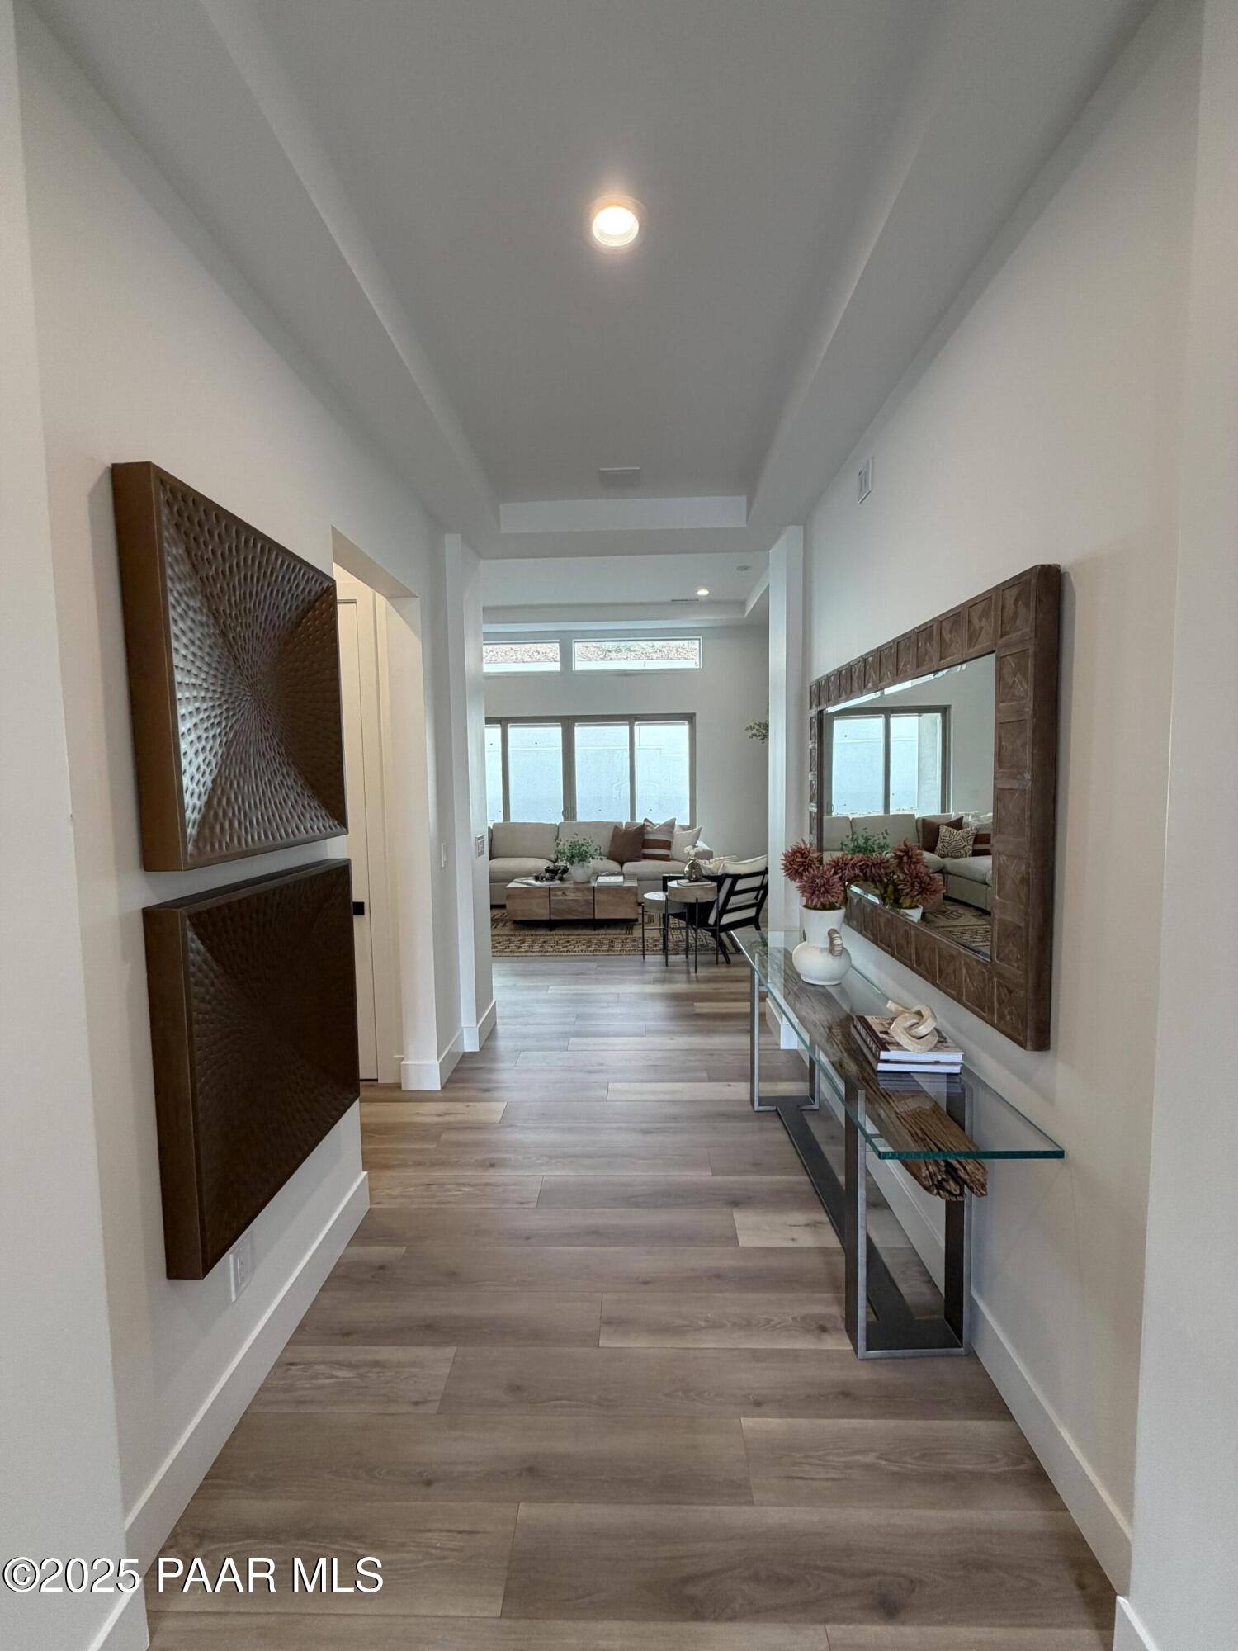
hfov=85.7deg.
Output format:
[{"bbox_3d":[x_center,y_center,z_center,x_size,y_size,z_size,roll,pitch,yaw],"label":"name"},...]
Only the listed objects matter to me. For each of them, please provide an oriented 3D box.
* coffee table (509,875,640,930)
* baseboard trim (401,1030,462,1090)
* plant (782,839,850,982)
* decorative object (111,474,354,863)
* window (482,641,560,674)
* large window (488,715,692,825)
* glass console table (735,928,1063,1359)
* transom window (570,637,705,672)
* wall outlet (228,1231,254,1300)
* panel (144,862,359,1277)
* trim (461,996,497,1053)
[{"bbox_3d":[-0.464,0.823,7.094,1.328,0.449,0.665,-1,4,1],"label":"coffee table"},{"bbox_3d":[-0.998,1.256,3.604,0.199,0.137,0.460,-1,4,1],"label":"baseboard trim"},{"bbox_3d":[0.777,0.333,2.625,0.261,0.556,0.260,-1,4,1],"label":"plant"},{"bbox_3d":[-0.932,-0.336,1.731,0.088,0.798,0.795,-1,4,1],"label":"decorative object"},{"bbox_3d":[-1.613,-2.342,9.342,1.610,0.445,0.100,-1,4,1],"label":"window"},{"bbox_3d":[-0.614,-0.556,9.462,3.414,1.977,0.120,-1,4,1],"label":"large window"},{"bbox_3d":[0.786,1.002,2.490,0.397,0.758,2.058,-1,4,1],"label":"glass console table"},{"bbox_3d":[0.254,-2.369,9.295,1.801,0.440,0.100,-1,4,1],"label":"transom window"},{"bbox_3d":[-0.952,1.121,1.699,0.011,0.124,0.090,-1,4,1],"label":"wall outlet"},{"bbox_3d":[-0.919,0.538,1.794,0.088,0.794,0.800,-1,4,1],"label":"panel"},{"bbox_3d":[-0.843,1.218,4.081,0.084,0.137,0.496,-1,4,1],"label":"trim"}]

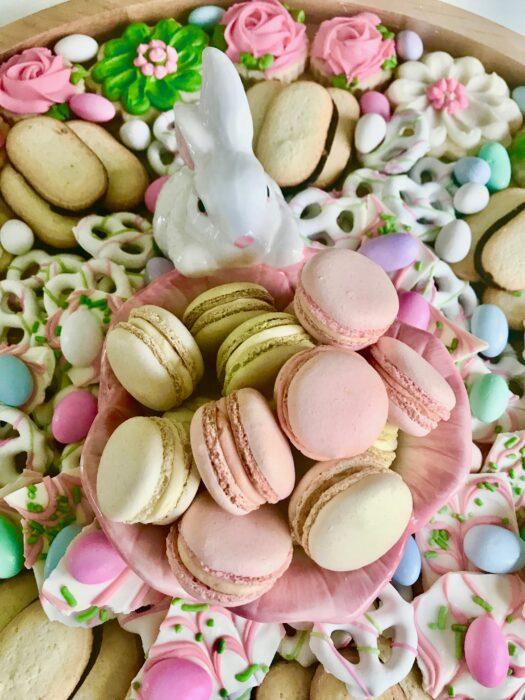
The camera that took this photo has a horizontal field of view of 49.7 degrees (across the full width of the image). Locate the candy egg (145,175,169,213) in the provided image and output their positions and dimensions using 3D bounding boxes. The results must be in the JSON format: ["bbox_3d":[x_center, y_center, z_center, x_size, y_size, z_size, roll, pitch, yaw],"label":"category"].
[{"bbox_3d":[-0.050,-0.080,0.288,0.017,0.017,0.025,21,60,10],"label":"candy egg"}]

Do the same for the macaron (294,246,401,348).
[{"bbox_3d":[0.037,-0.023,0.252,0.045,0.025,0.045,9,58,-15],"label":"macaron"}]

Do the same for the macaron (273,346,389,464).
[{"bbox_3d":[0.027,0.021,0.226,0.045,0.024,0.045,5,79,-24],"label":"macaron"}]

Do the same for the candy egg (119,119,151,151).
[{"bbox_3d":[-0.073,-0.123,0.323,0.017,0.017,0.022,-31,24,0],"label":"candy egg"}]

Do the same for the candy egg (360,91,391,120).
[{"bbox_3d":[0.065,-0.139,0.325,0.017,0.017,0.027,0,63,0],"label":"candy egg"}]

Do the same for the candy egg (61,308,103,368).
[{"bbox_3d":[-0.077,-0.005,0.242,0.018,0.018,0.025,-4,68,-2],"label":"candy egg"}]

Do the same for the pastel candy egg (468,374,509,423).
[{"bbox_3d":[0.098,0.021,0.245,0.016,0.016,0.024,22,61,10],"label":"pastel candy egg"}]

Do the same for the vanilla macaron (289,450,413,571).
[{"bbox_3d":[0.034,0.061,0.217,0.045,0.045,0.027,-12,33,-19],"label":"vanilla macaron"}]

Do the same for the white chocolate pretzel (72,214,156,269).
[{"bbox_3d":[-0.072,-0.053,0.272,0.037,0.009,0.032,0,63,0],"label":"white chocolate pretzel"}]

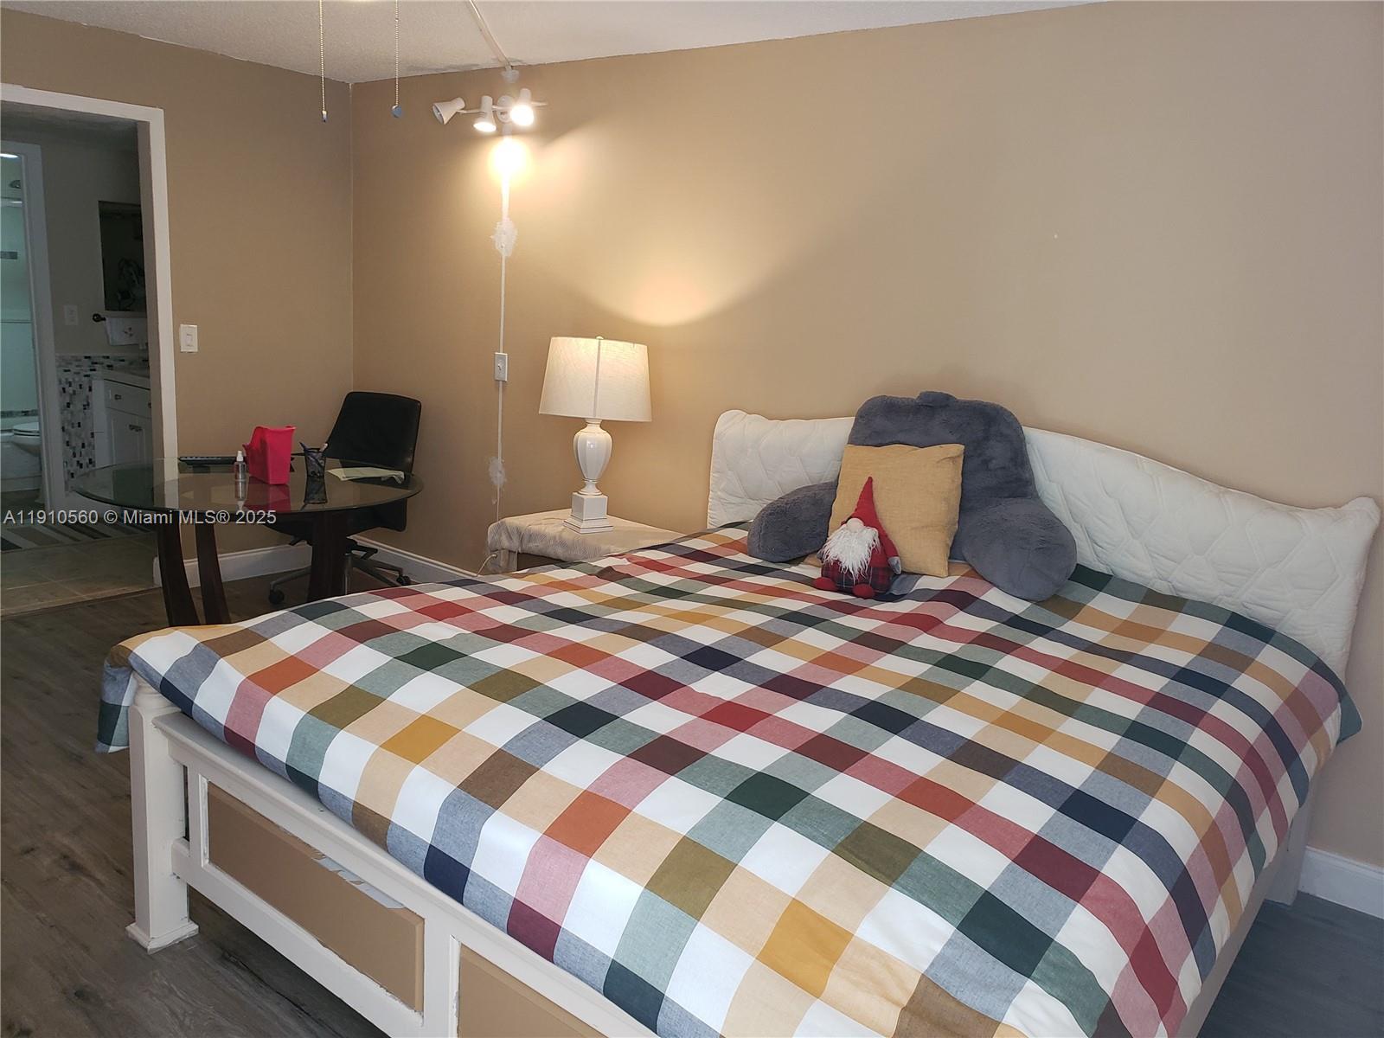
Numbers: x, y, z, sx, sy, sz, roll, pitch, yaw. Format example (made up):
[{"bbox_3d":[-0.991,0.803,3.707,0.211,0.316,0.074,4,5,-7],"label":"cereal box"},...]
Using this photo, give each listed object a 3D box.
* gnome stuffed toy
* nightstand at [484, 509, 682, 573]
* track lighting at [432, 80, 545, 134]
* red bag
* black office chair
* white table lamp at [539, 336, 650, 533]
[{"bbox_3d":[0.489,0.039,2.972,0.235,0.330,0.190,10,14,27],"label":"gnome stuffed toy"},{"bbox_3d":[-0.404,0.338,4.103,0.620,0.600,0.530,13,15,36],"label":"nightstand"},{"bbox_3d":[-0.861,-1.732,4.403,0.680,0.170,0.190,13,15,36],"label":"track lighting"},{"bbox_3d":[-1.569,-0.250,3.859,0.160,0.205,0.115,14,16,38],"label":"red bag"},{"bbox_3d":[-1.669,-0.111,4.981,0.620,0.930,0.650,8,13,19],"label":"black office chair"},{"bbox_3d":[-0.386,-0.347,4.085,0.430,0.750,0.430,4,12,-1],"label":"white table lamp"}]

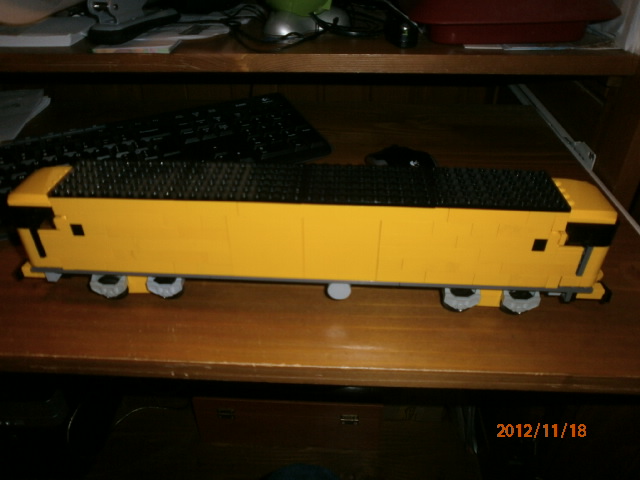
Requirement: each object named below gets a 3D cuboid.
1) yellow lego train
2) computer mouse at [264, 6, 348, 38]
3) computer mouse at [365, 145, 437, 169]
[{"bbox_3d":[-0.008,-0.003,0.348,0.416,0.091,0.051,2,36,3],"label":"yellow lego train"},{"bbox_3d":[-0.013,-0.233,0.508,0.092,0.031,0.058,-8,36,-10],"label":"computer mouse"},{"bbox_3d":[0.082,-0.067,0.484,0.063,0.037,0.100,-8,36,-10],"label":"computer mouse"}]

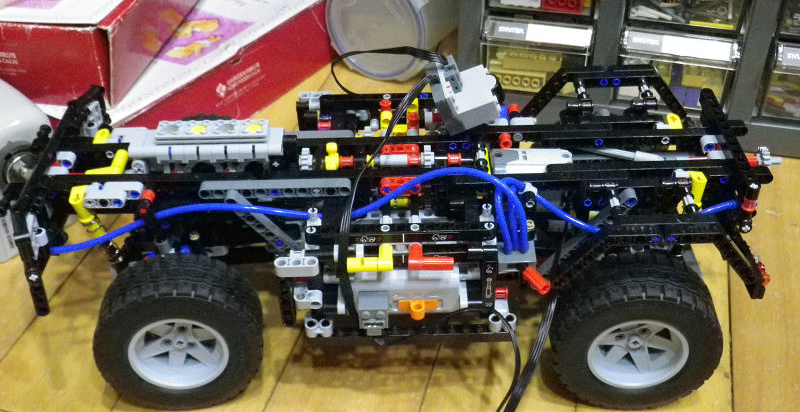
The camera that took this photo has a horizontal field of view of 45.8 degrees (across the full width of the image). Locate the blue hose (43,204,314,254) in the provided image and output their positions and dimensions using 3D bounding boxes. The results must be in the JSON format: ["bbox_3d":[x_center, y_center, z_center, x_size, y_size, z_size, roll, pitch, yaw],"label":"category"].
[{"bbox_3d":[-0.123,0.012,0.538,0.146,0.029,0.018,0,38,1],"label":"blue hose"}]

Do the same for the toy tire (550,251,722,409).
[{"bbox_3d":[0.136,0.074,0.549,0.094,0.094,0.042,2,36,2],"label":"toy tire"}]

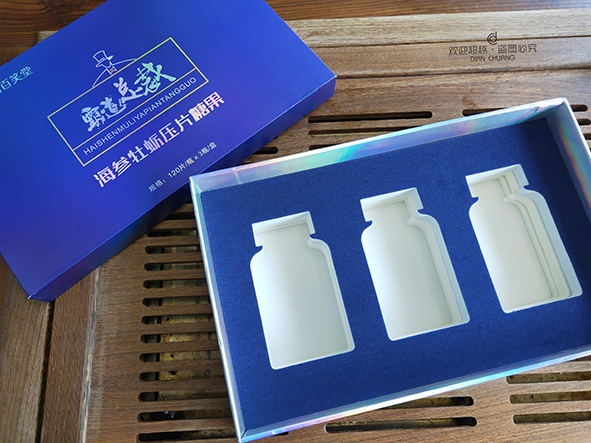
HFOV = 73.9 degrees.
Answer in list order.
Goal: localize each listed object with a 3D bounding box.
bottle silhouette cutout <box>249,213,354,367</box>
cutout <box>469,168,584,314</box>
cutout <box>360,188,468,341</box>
[{"bbox_3d":[0.001,0.050,0.296,0.059,0.033,0.103,-13,76,-3],"label":"bottle silhouette cutout"},{"bbox_3d":[0.163,0.014,0.304,0.059,0.033,0.103,-13,76,-3],"label":"cutout"},{"bbox_3d":[0.082,0.032,0.300,0.059,0.033,0.103,-13,76,-3],"label":"cutout"}]

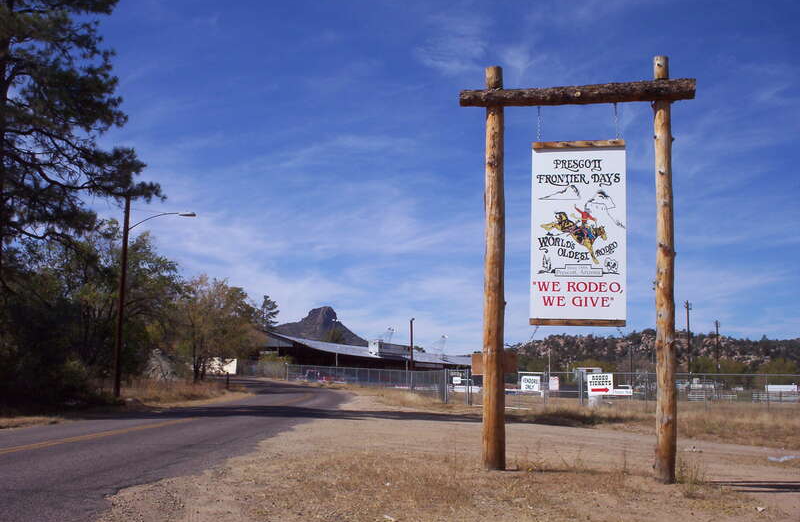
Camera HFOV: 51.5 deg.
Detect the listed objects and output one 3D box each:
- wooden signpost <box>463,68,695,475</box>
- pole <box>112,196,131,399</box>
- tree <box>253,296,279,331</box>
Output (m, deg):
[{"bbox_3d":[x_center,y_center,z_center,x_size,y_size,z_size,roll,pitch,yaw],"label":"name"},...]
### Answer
[{"bbox_3d":[2.346,0.022,10.976,3.080,5.500,0.450,0,-7,12],"label":"wooden signpost"},{"bbox_3d":[-11.053,1.324,33.058,0.260,8.174,0.260,1,-7,0],"label":"pole"},{"bbox_3d":[-23.539,12.927,144.444,4.500,14.042,4.500,1,-7,0],"label":"tree"}]

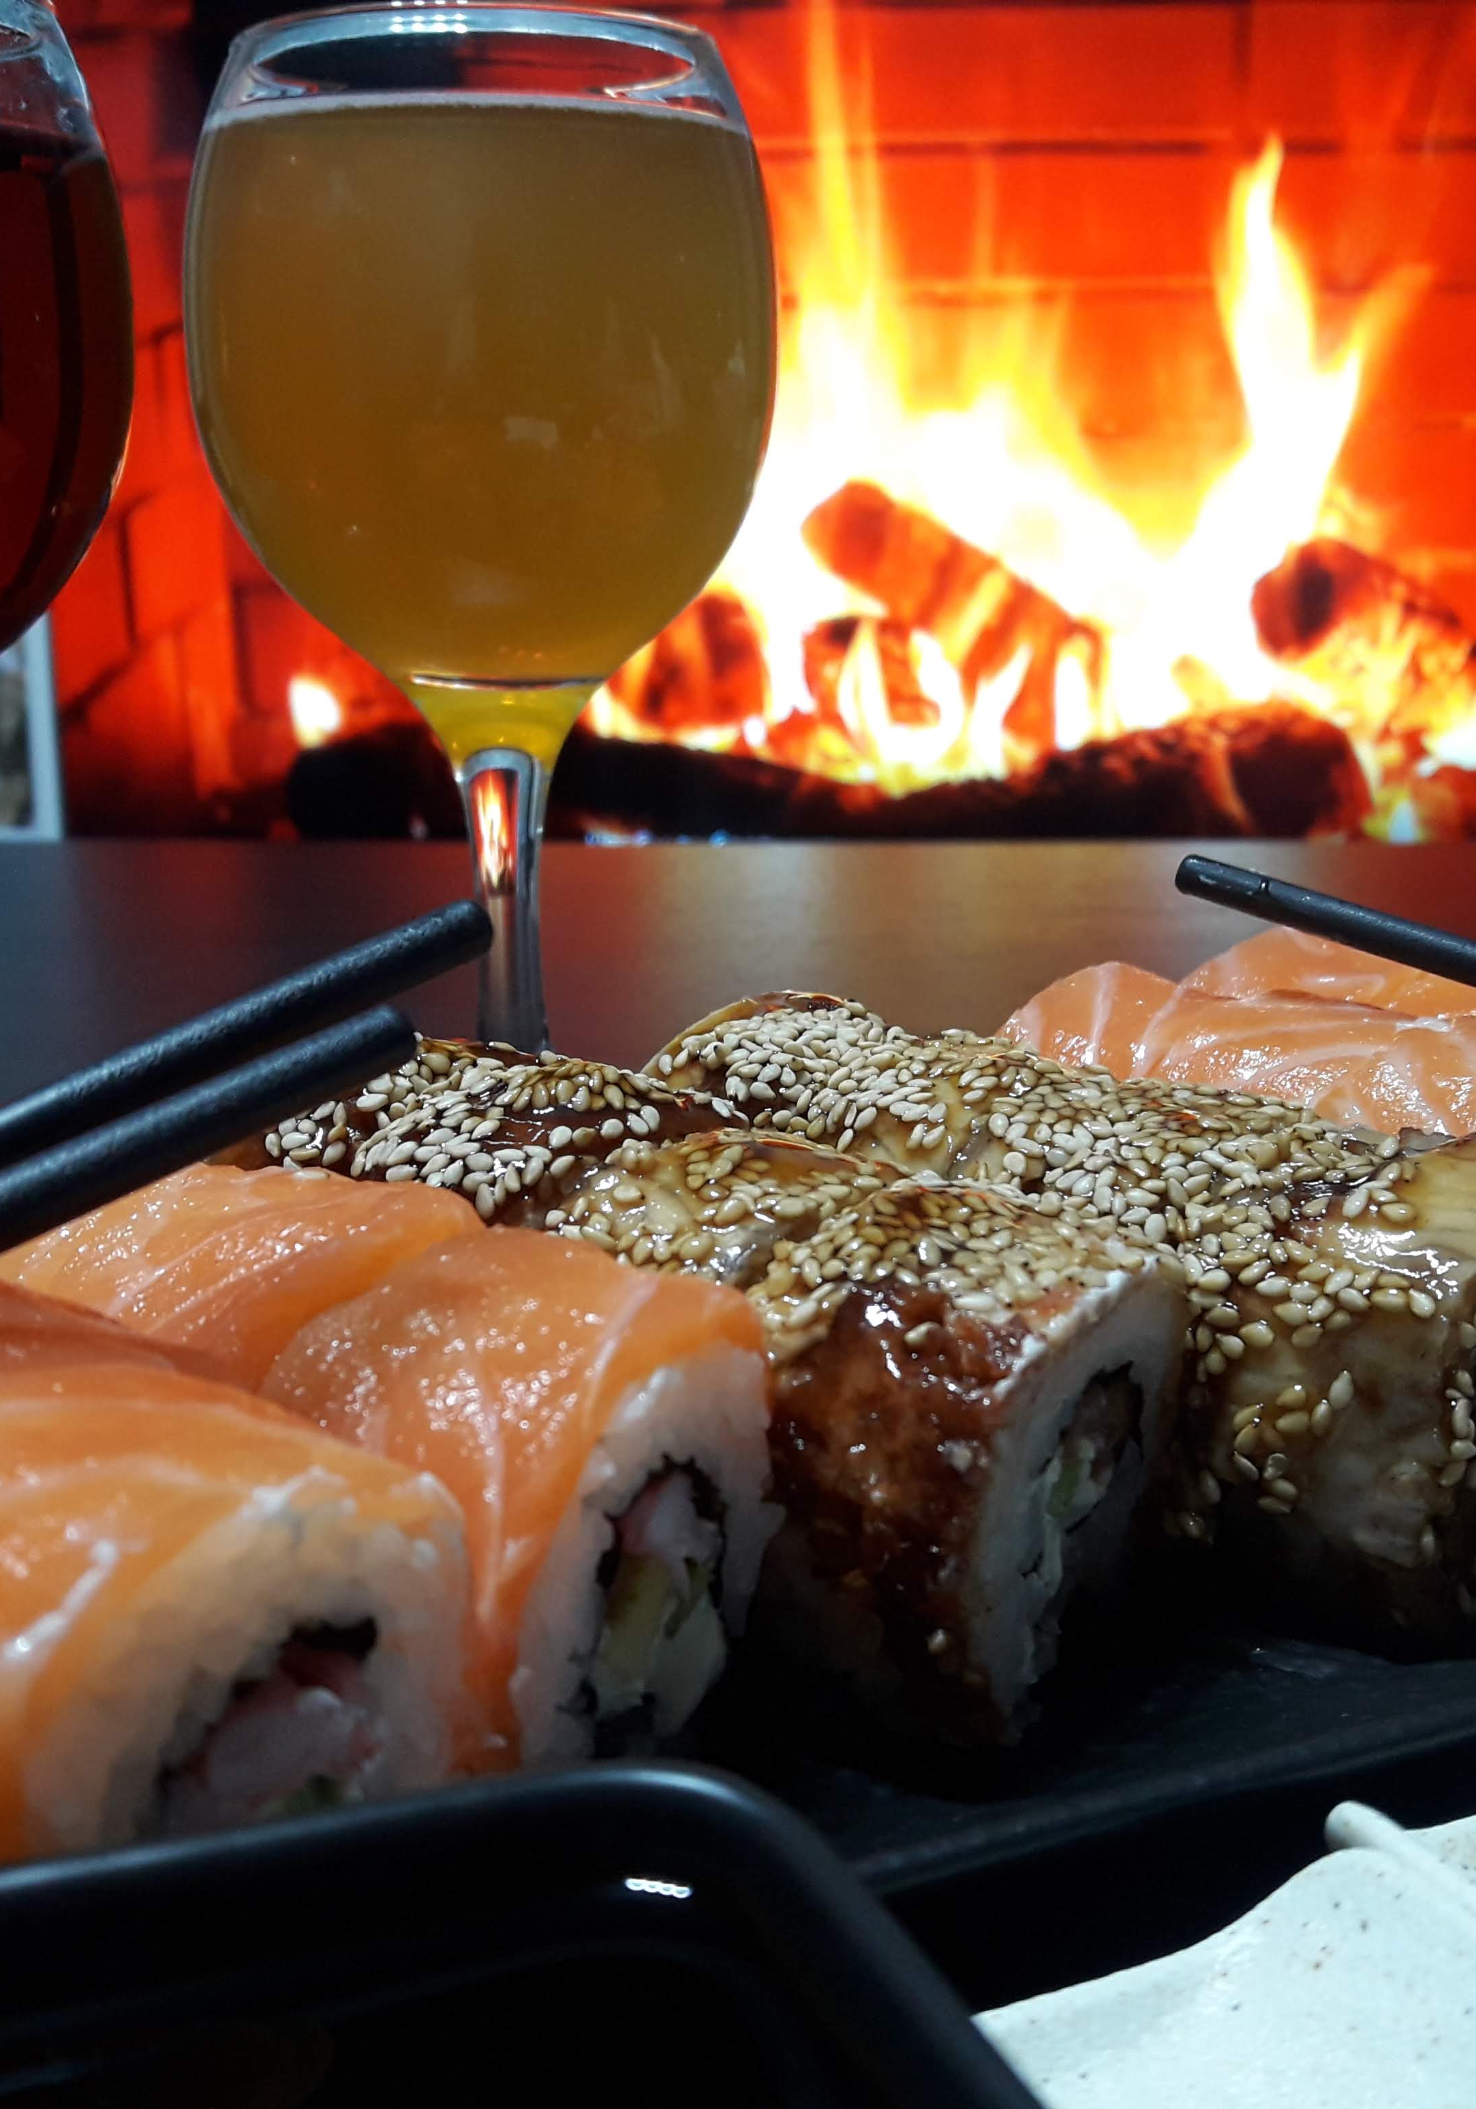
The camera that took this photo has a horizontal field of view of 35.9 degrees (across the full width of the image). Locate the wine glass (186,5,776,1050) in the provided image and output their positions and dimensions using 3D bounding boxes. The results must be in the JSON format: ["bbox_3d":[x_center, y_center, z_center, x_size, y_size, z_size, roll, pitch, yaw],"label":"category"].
[{"bbox_3d":[-0.034,-0.048,0.313,0.077,0.170,0.077,0,13,0],"label":"wine glass"}]

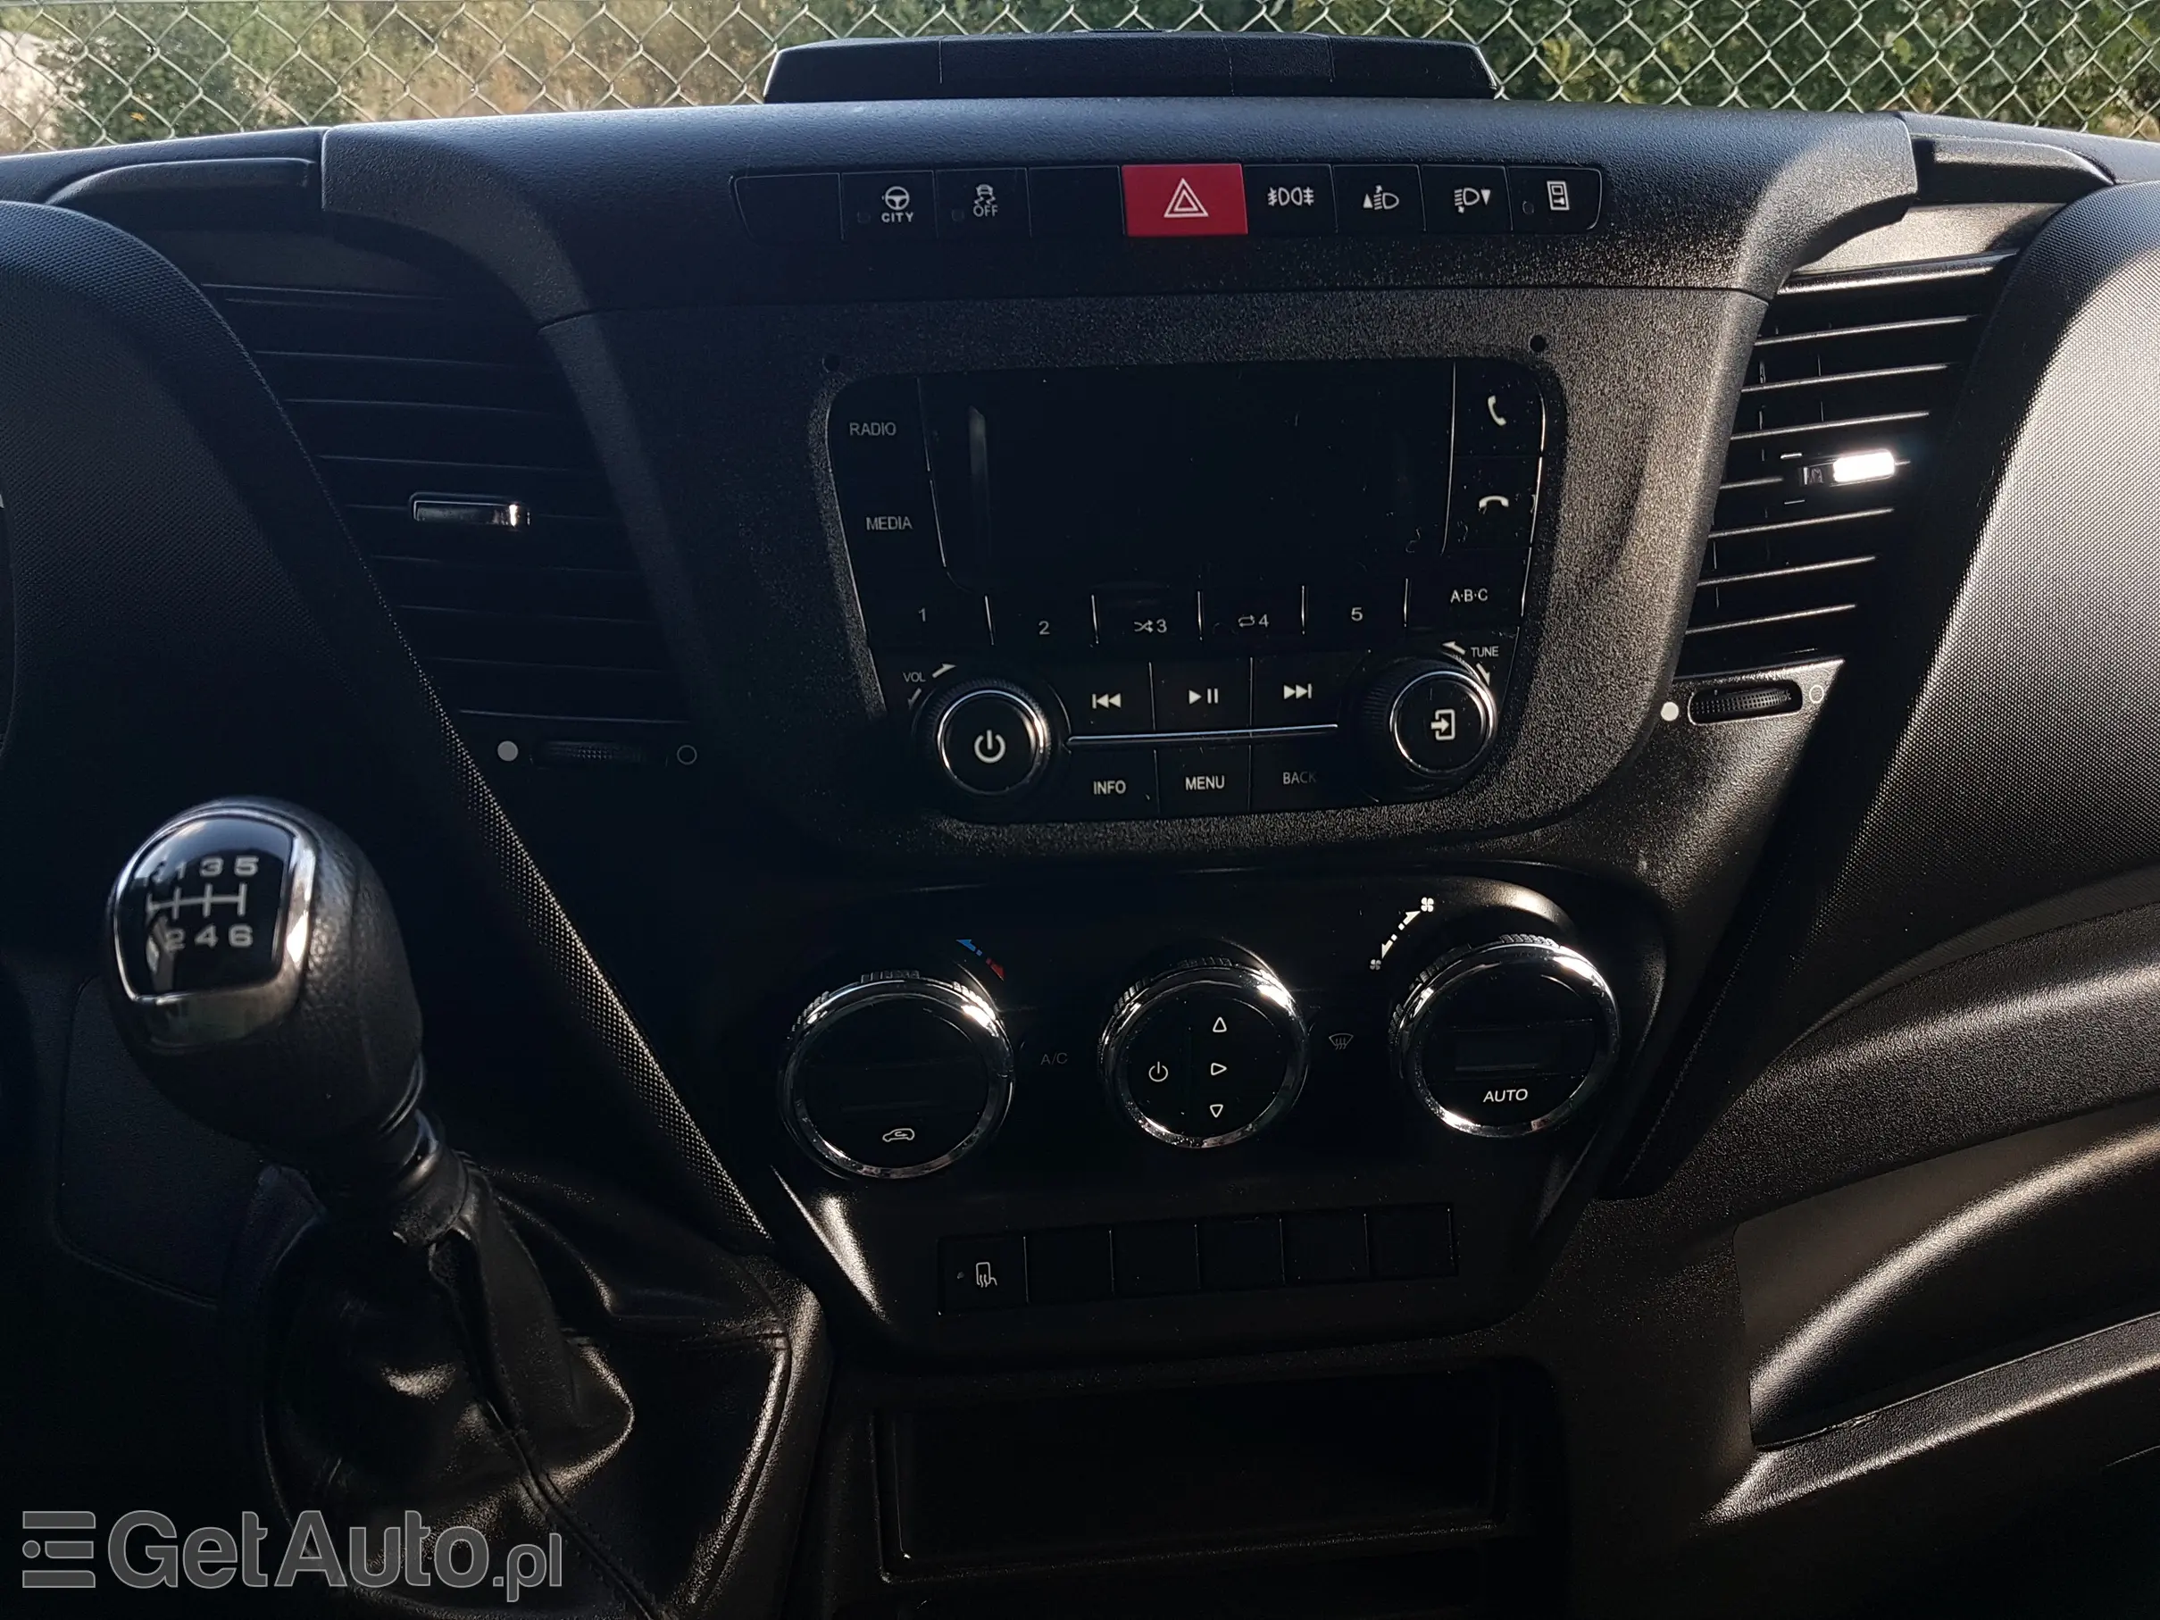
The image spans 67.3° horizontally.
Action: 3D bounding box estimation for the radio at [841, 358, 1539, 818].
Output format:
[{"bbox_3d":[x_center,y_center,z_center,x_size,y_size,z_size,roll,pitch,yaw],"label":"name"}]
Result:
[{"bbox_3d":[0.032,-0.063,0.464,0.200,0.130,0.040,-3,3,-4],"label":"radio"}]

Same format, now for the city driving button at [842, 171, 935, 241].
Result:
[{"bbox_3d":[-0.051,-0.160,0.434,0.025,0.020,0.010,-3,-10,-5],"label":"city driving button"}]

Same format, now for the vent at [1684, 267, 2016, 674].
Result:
[{"bbox_3d":[0.233,-0.105,0.495,0.092,0.127,0.040,-8,8,-13],"label":"vent"}]

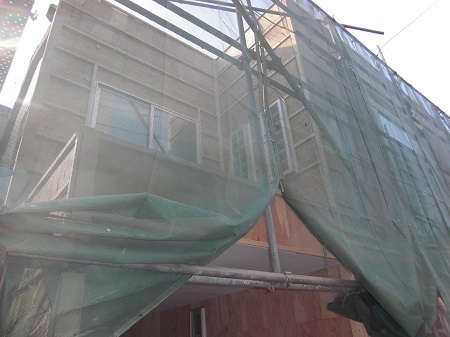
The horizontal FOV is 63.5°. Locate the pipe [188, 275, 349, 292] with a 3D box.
[{"bbox_3d":[0.346,0.721,2.250,1.330,0.050,0.050,15,-34,-32],"label":"pipe"}]

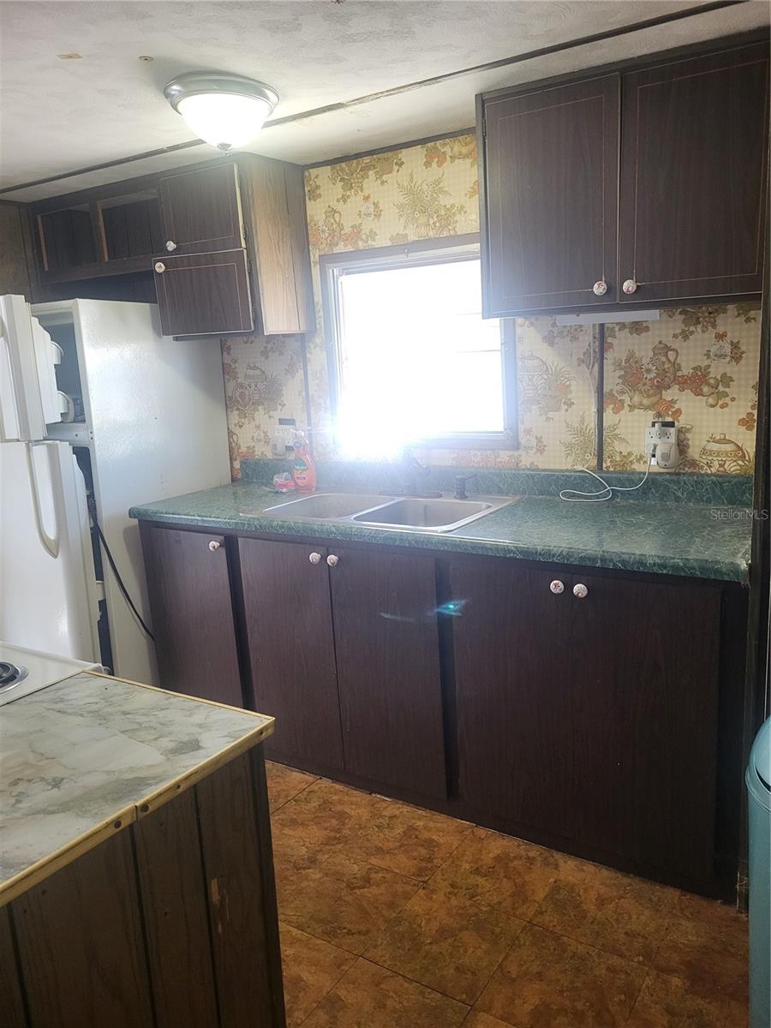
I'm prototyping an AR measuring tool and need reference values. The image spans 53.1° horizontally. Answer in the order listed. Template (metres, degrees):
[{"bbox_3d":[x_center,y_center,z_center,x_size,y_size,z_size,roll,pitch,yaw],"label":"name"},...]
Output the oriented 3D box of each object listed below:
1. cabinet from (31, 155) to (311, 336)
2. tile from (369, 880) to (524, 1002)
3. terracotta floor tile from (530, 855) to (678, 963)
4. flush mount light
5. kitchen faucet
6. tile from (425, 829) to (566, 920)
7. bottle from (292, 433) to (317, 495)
[{"bbox_3d":[-0.929,-1.047,3.263,1.270,0.636,0.335,5,14,32],"label":"cabinet"},{"bbox_3d":[0.151,1.082,1.960,0.305,0.008,0.305,5,15,33],"label":"tile"},{"bbox_3d":[0.577,1.040,2.045,0.310,0.008,0.305,5,15,33],"label":"terracotta floor tile"},{"bbox_3d":[-0.449,-1.094,2.143,0.312,0.148,0.312,-3,12,1],"label":"flush mount light"},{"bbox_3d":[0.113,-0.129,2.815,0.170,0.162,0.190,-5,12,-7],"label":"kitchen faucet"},{"bbox_3d":[0.319,1.019,2.206,0.300,0.008,0.305,5,15,33],"label":"tile"},{"bbox_3d":[-0.329,-0.207,3.091,0.090,0.244,0.060,2,13,21],"label":"bottle"}]

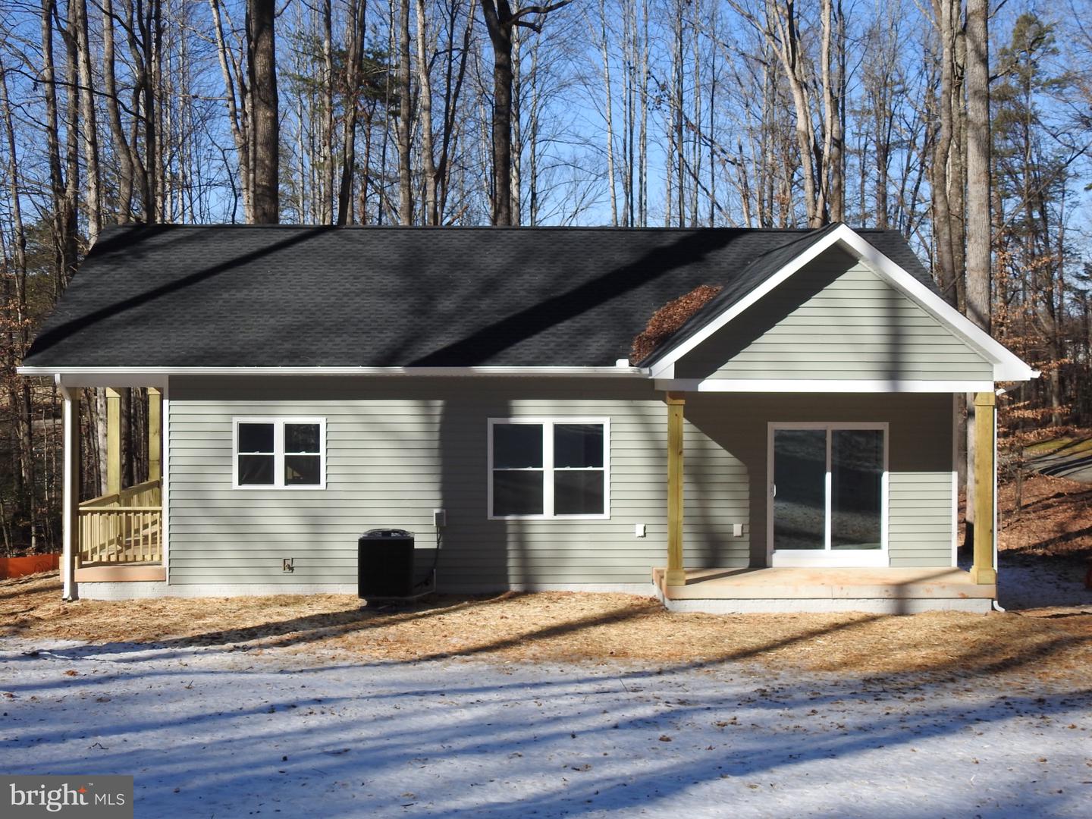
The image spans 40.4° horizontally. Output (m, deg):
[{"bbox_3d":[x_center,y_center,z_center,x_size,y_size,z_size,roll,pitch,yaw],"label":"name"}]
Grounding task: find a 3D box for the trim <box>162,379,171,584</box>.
[{"bbox_3d":[-5.657,1.069,22.134,0.093,3.079,0.095,0,1,-2],"label":"trim"}]

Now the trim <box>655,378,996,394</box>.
[{"bbox_3d":[3.965,-0.327,20.737,4.612,0.182,0.150,0,1,-2],"label":"trim"}]

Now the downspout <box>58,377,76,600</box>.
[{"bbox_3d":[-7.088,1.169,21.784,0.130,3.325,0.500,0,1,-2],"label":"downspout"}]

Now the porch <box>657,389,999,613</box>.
[{"bbox_3d":[3.968,1.274,21.575,4.651,3.094,1.800,0,1,-2],"label":"porch"}]

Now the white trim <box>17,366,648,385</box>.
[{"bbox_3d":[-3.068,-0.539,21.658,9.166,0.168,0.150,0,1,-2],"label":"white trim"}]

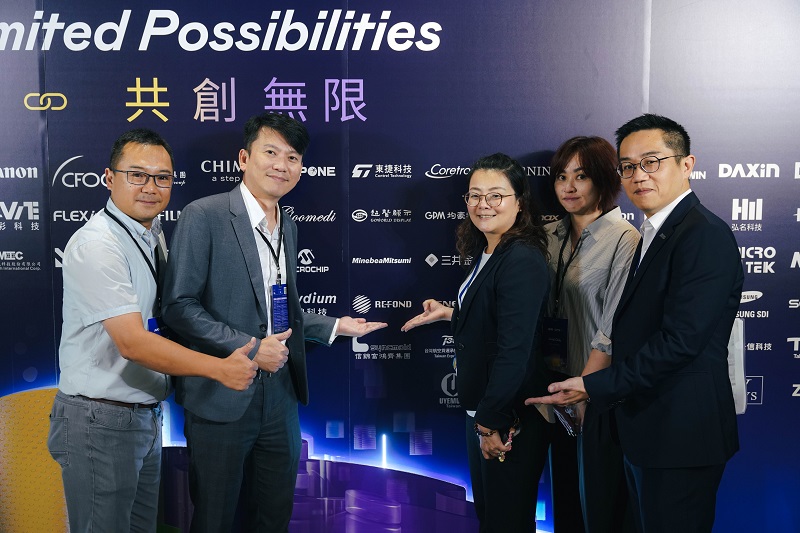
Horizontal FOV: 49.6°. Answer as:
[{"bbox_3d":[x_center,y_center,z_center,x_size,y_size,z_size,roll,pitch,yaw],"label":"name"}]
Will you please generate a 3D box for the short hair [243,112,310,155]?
[{"bbox_3d":[-0.346,-0.359,2.430,0.180,0.145,0.205,10,-1,-32],"label":"short hair"}]

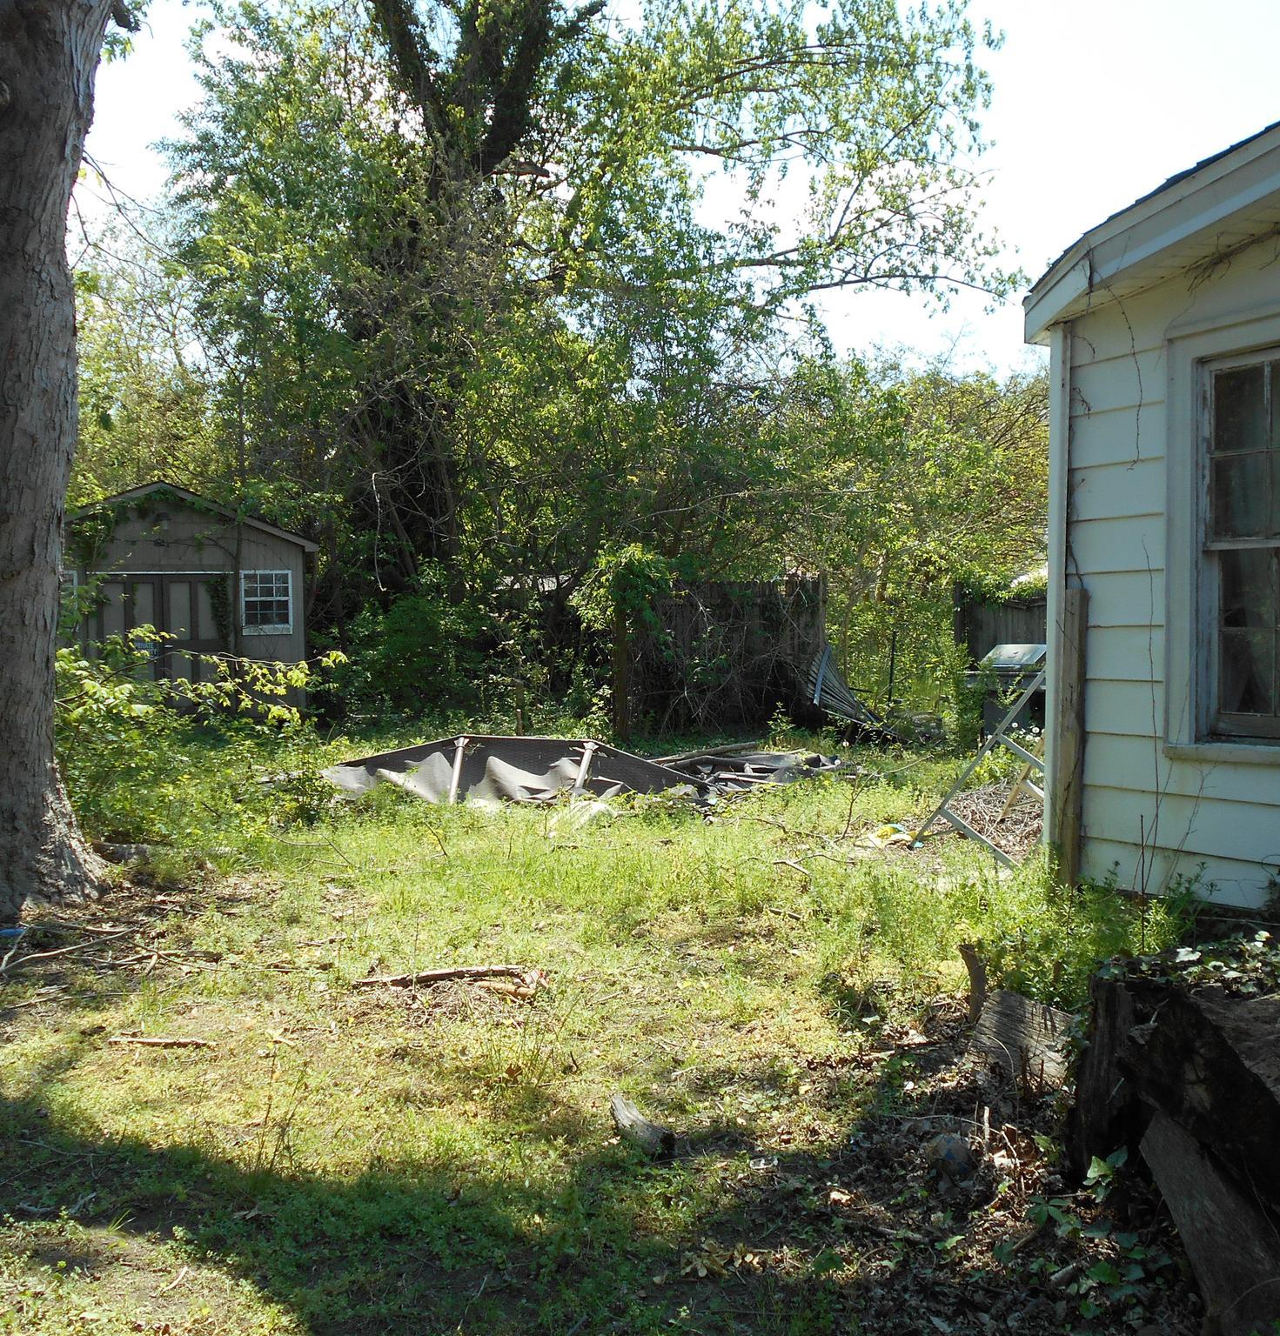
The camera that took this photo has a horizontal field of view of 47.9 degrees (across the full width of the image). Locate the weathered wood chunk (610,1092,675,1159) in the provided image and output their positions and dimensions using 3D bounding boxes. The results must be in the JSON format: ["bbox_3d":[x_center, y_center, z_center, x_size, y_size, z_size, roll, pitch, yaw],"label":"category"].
[{"bbox_3d":[0.010,1.280,4.060,0.110,0.120,0.220,-1,1,-38],"label":"weathered wood chunk"}]

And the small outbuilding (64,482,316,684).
[{"bbox_3d":[-6.100,-0.780,18.900,3.500,2.900,3.400,0,1,-14],"label":"small outbuilding"}]

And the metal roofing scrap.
[{"bbox_3d":[-0.420,0.800,11.900,4.100,0.500,1.700,0,1,-7],"label":"metal roofing scrap"}]

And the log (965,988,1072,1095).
[{"bbox_3d":[1.220,1.160,4.600,0.250,0.270,0.360,0,1,-30],"label":"log"}]

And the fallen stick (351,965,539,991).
[{"bbox_3d":[-0.800,1.250,5.880,0.750,0.075,0.120,0,1,-16],"label":"fallen stick"}]

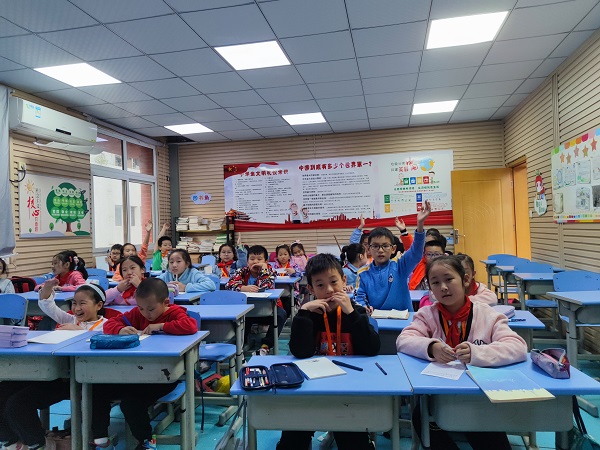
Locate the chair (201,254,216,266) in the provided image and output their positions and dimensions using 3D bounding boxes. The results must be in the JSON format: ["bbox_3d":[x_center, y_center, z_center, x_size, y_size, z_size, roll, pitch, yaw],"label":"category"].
[{"bbox_3d":[-1.402,0.904,6.433,0.380,0.820,0.430,-2,0,24],"label":"chair"}]

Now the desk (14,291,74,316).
[{"bbox_3d":[-2.183,0.984,3.721,0.600,0.715,0.400,-2,0,12],"label":"desk"}]

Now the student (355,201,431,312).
[{"bbox_3d":[0.553,0.552,2.524,0.460,1.380,0.460,-2,0,11],"label":"student"}]

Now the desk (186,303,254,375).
[{"bbox_3d":[-0.652,0.936,2.801,0.600,0.715,0.400,-2,0,12],"label":"desk"}]

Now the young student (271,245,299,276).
[{"bbox_3d":[-0.142,0.726,4.173,0.440,1.050,0.580,-2,0,5],"label":"young student"}]

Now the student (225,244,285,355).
[{"bbox_3d":[-0.360,0.725,3.746,0.470,1.100,0.640,-2,0,4],"label":"student"}]

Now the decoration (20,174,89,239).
[{"bbox_3d":[-2.881,-0.209,4.981,0.020,0.720,1.080,-2,0,12],"label":"decoration"}]

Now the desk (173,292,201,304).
[{"bbox_3d":[-1.072,0.938,3.411,0.600,0.715,0.410,-2,0,12],"label":"desk"}]

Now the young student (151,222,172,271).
[{"bbox_3d":[-1.692,0.633,5.054,0.420,1.320,0.520,-2,0,-2],"label":"young student"}]

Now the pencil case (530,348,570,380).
[{"bbox_3d":[0.886,0.480,1.472,0.060,0.060,0.192,-2,0,7],"label":"pencil case"}]

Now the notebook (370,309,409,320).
[{"bbox_3d":[0.535,0.528,2.444,0.215,0.025,0.190,-2,0,12],"label":"notebook"}]

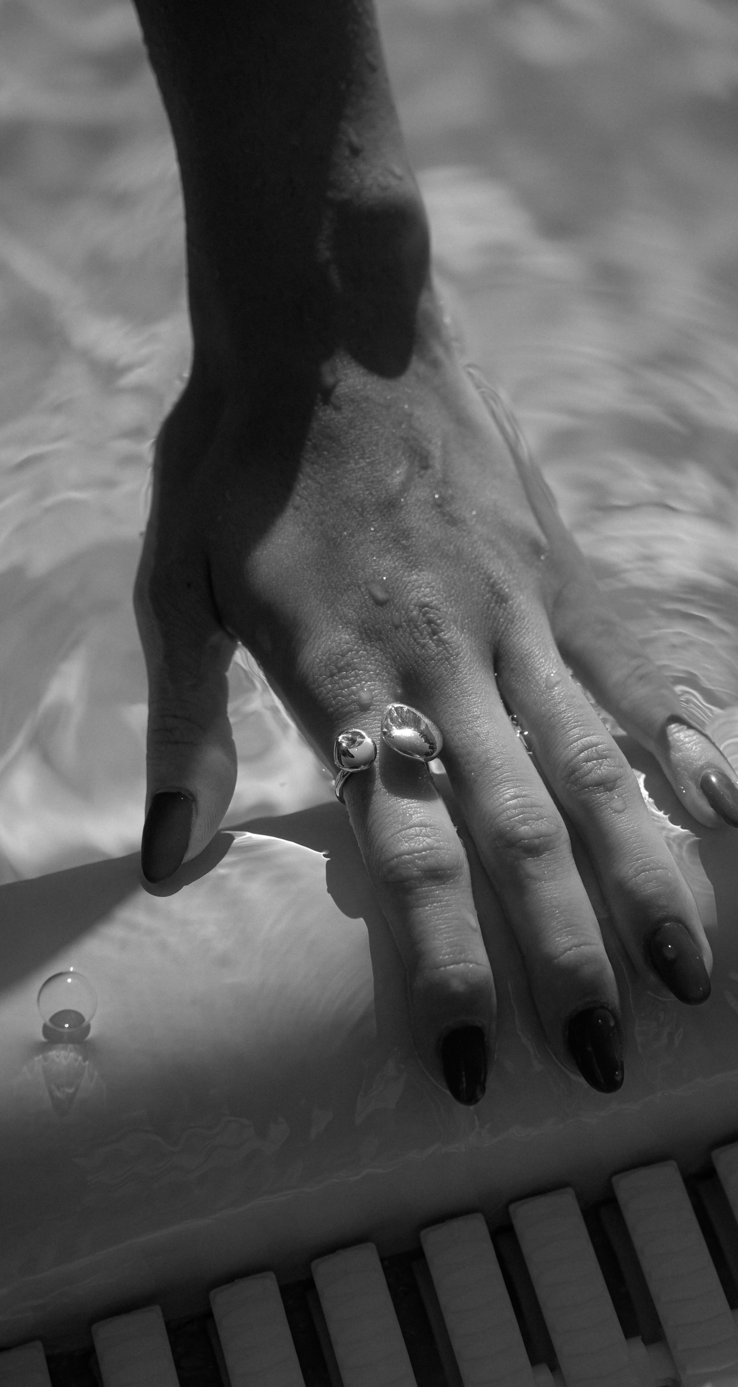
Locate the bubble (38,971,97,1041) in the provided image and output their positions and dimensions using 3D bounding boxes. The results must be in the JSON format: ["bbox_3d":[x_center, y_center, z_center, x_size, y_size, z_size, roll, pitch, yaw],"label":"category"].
[{"bbox_3d":[-0.063,0.065,0.600,0.012,0.011,0.012,-2,52,2],"label":"bubble"}]

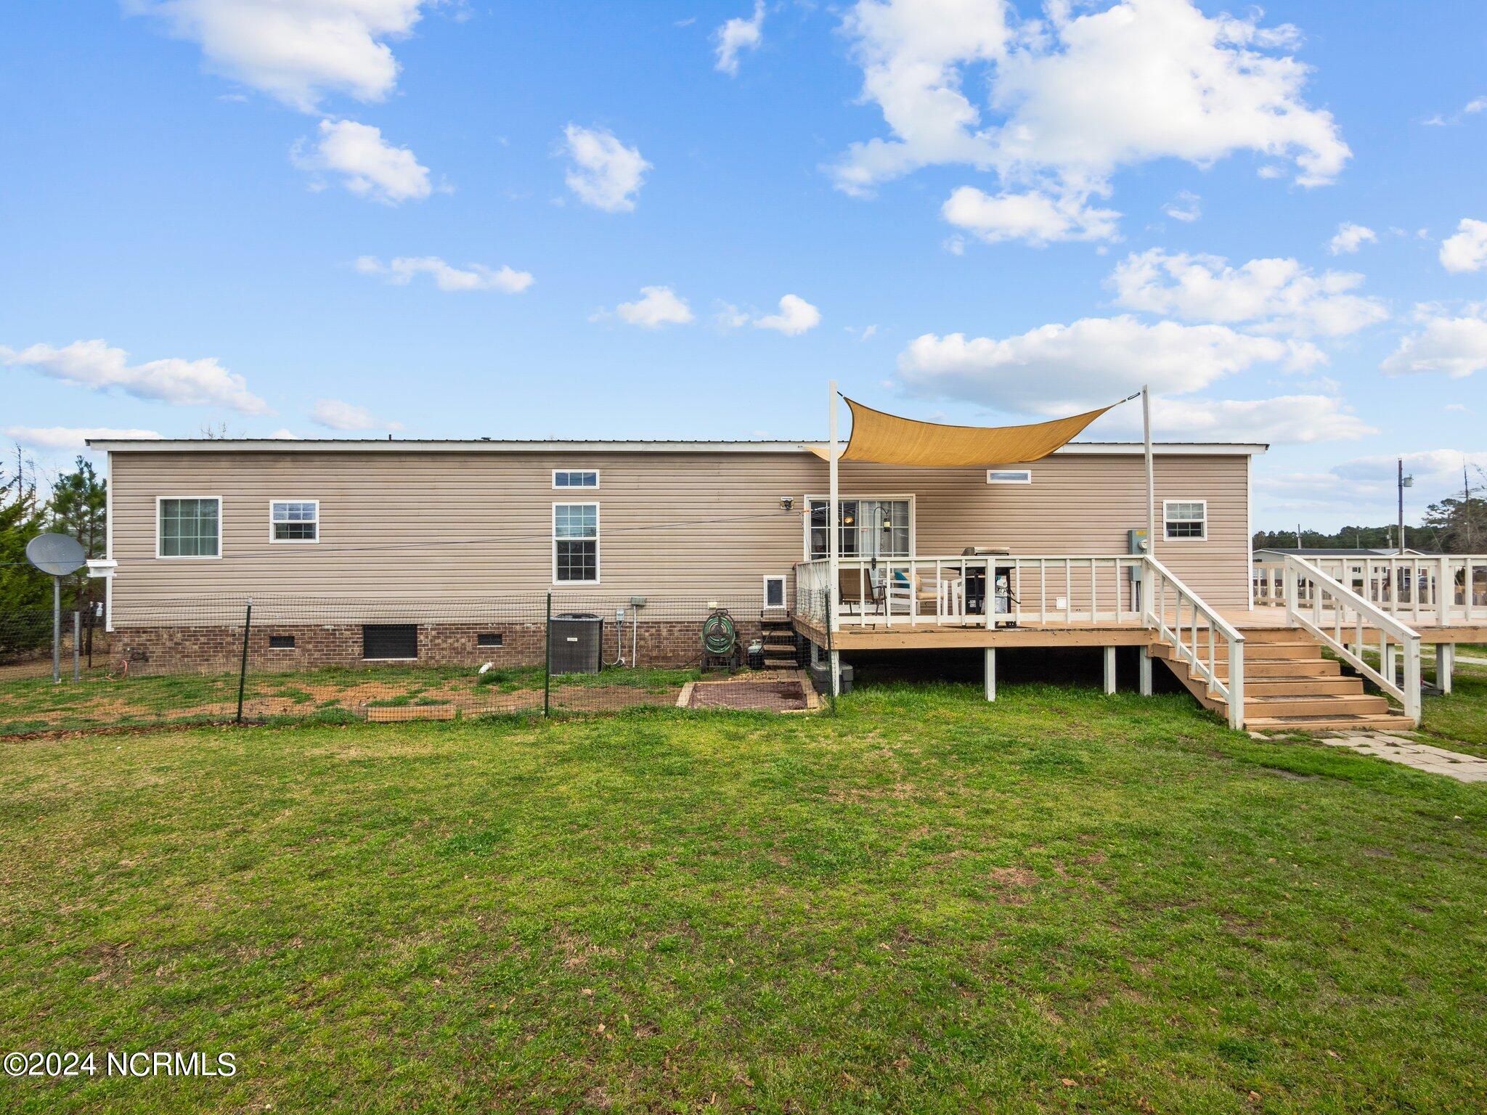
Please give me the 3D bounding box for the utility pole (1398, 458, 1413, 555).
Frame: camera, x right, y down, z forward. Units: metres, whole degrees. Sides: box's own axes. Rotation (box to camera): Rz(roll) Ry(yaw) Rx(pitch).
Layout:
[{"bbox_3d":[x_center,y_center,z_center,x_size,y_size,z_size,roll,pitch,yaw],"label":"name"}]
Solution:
[{"bbox_3d":[52.000,-3.000,54.000,0.750,9.600,0.450,-1,-2,44],"label":"utility pole"}]

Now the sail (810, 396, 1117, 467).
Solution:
[{"bbox_3d":[2.930,-1.630,10.080,3.500,0.680,3.150,0,-1,-2],"label":"sail"}]

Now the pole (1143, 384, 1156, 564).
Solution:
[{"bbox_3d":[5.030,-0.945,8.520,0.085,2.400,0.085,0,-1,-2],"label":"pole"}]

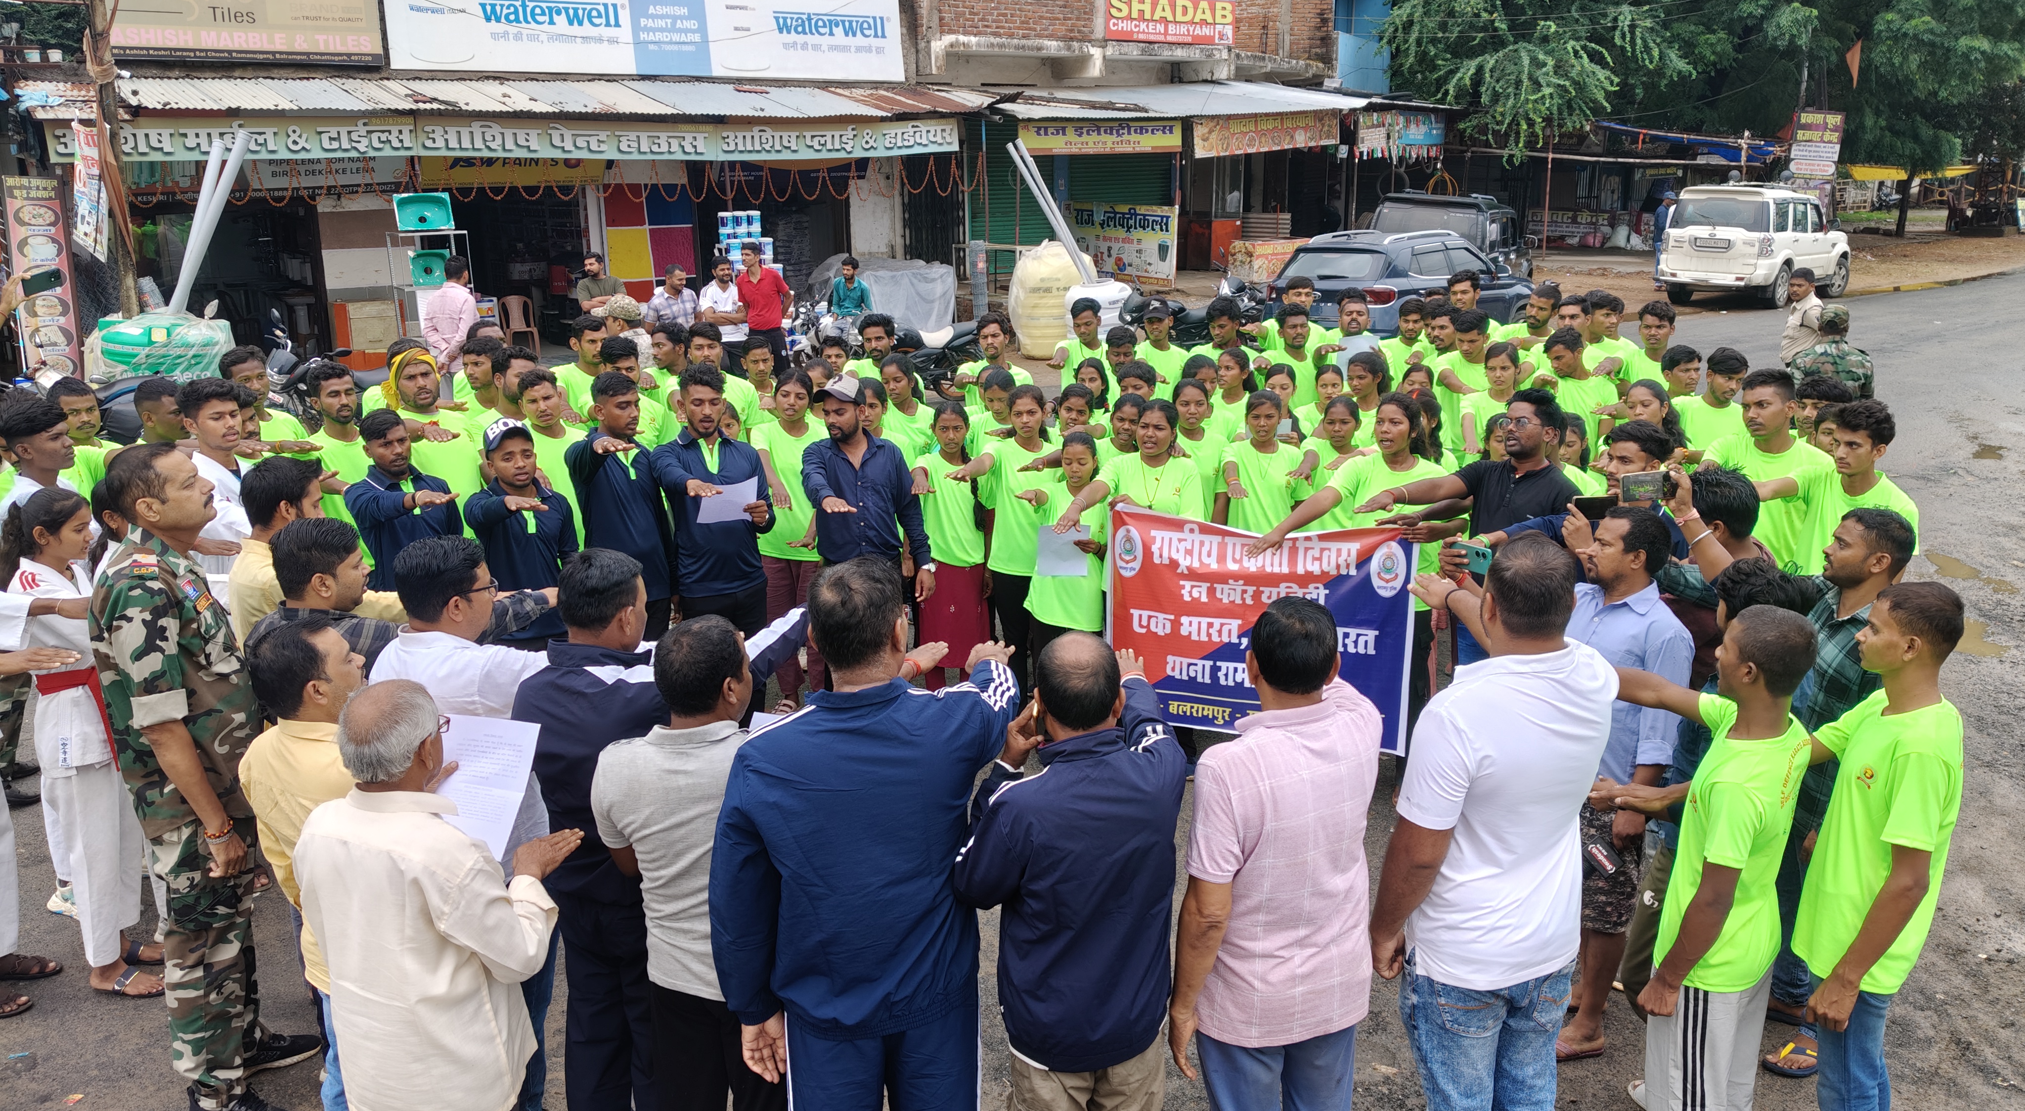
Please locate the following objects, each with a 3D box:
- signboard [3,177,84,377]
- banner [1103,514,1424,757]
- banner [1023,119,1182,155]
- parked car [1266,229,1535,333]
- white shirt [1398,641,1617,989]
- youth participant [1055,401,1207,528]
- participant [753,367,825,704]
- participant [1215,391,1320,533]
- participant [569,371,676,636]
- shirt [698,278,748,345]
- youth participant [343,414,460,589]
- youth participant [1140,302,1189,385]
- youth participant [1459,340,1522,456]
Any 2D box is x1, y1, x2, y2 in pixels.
[{"bbox_3d":[-8.567,-2.355,13.446,0.470,1.950,0.080,-12,19,-35],"label":"signboard"},{"bbox_3d":[0.952,0.289,6.042,1.220,0.930,0.100,5,17,20],"label":"banner"},{"bbox_3d":[1.363,-6.371,23.200,3.000,0.520,0.100,-10,17,-32],"label":"banner"},{"bbox_3d":[5.050,-3.280,19.200,3.995,1.610,1.770,-14,21,-43],"label":"parked car"},{"bbox_3d":[1.044,0.529,3.212,0.490,0.680,0.370,-7,17,-21],"label":"white shirt"},{"bbox_3d":[0.534,0.180,6.131,0.550,1.575,0.620,3,16,11],"label":"youth participant"},{"bbox_3d":[-0.958,-0.046,6.835,0.470,1.560,0.480,-2,14,-5],"label":"participant"},{"bbox_3d":[1.106,0.050,6.763,0.460,1.540,0.480,1,14,6],"label":"participant"},{"bbox_3d":[-1.444,0.172,5.832,0.500,1.720,0.640,-6,17,-23],"label":"participant"},{"bbox_3d":[-2.722,-2.298,14.300,0.500,0.660,0.320,-6,15,-18],"label":"shirt"},{"bbox_3d":[-2.125,0.326,5.418,0.540,1.680,0.550,-7,15,-22],"label":"youth participant"},{"bbox_3d":[0.884,-0.636,8.928,0.520,1.660,0.480,0,14,5],"label":"youth participant"},{"bbox_3d":[2.438,-0.302,7.790,0.450,1.550,0.580,4,16,14],"label":"youth participant"}]

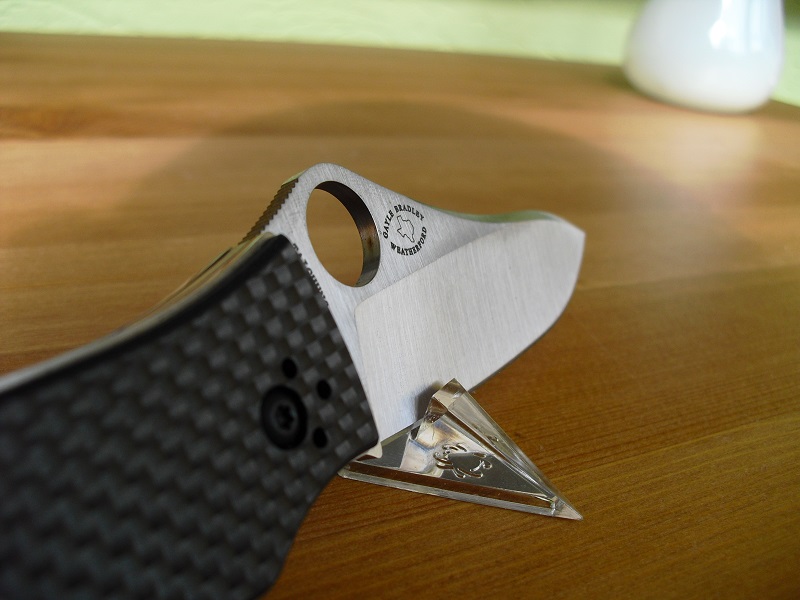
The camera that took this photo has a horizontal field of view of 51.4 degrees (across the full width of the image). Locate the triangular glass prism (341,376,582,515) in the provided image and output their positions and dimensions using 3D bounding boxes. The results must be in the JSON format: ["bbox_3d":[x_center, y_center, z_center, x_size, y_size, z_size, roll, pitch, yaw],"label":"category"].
[{"bbox_3d":[0.010,0.016,0.113,0.032,0.011,0.020,7,23,16],"label":"triangular glass prism"}]

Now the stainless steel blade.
[{"bbox_3d":[0.011,-0.006,0.132,0.003,0.037,0.101,-19,2,35],"label":"stainless steel blade"}]

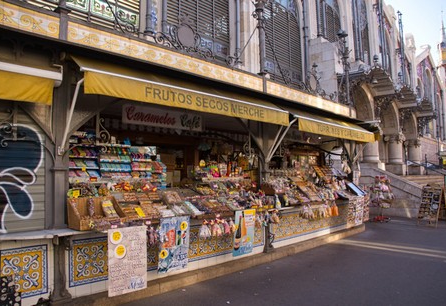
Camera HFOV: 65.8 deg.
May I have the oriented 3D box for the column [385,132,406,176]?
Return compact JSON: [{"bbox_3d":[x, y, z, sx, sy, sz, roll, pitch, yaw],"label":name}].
[{"bbox_3d":[8.234,0.060,16.455,0.770,1.970,0.770,3,-6,-45],"label":"column"}]

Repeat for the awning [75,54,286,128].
[{"bbox_3d":[-0.310,-0.812,5.103,3.760,0.560,0.470,3,-6,-45],"label":"awning"}]

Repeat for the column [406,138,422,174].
[{"bbox_3d":[10.157,0.233,18.264,0.770,1.970,0.770,3,-6,-45],"label":"column"}]

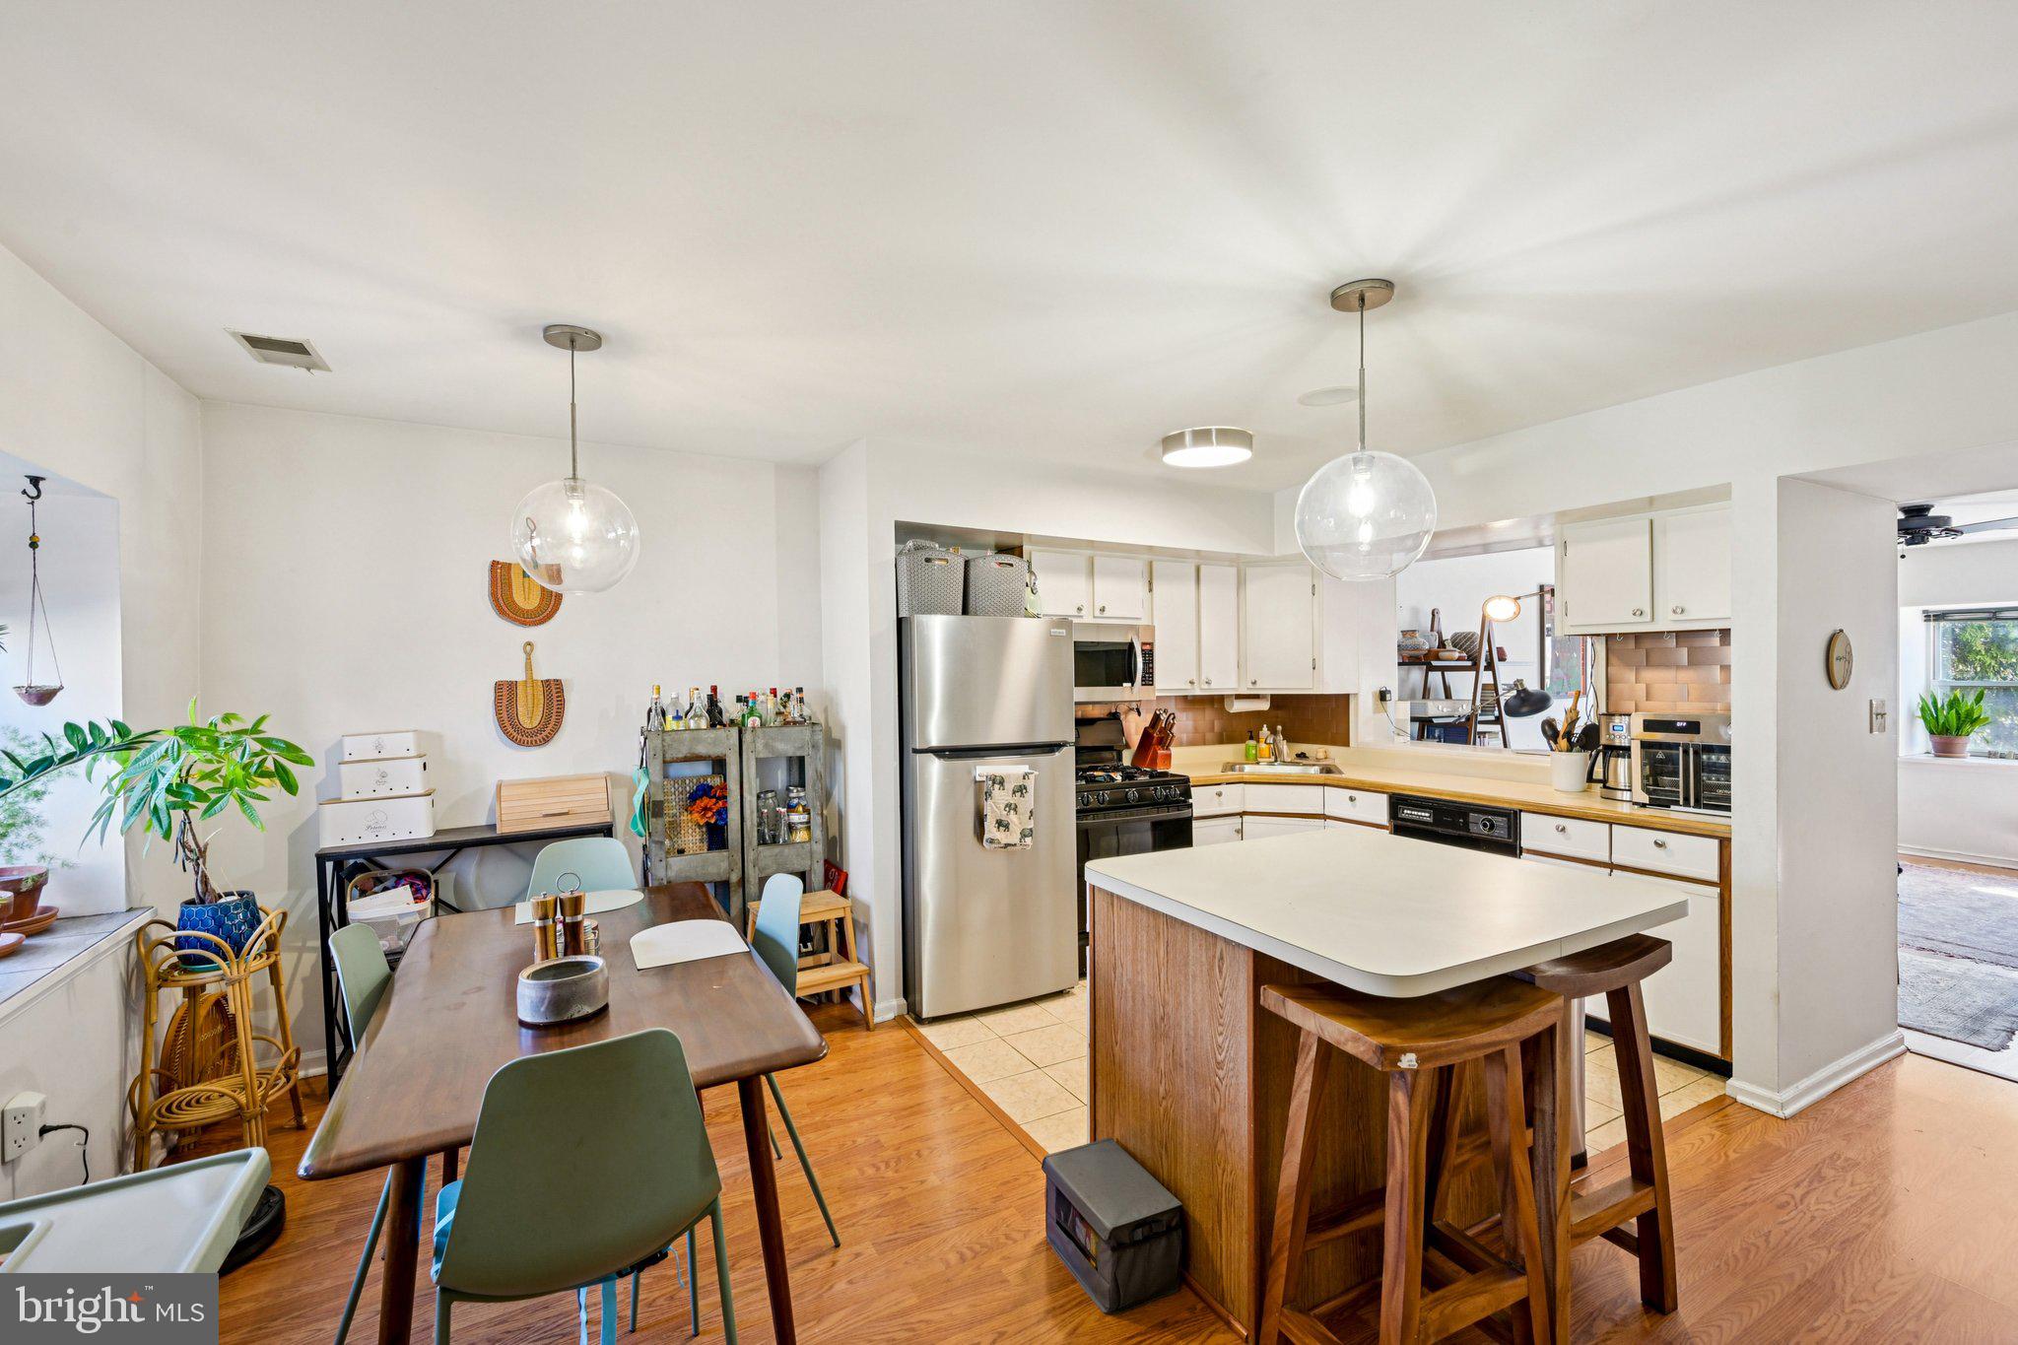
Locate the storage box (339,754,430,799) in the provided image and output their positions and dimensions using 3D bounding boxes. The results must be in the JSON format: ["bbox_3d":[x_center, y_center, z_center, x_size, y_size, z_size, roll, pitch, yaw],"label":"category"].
[{"bbox_3d":[-2.285,0.382,3.094,0.250,0.140,0.170,0,0,-28],"label":"storage box"}]

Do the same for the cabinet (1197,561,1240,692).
[{"bbox_3d":[1.120,-0.245,4.898,0.310,0.730,0.310,-1,0,-28],"label":"cabinet"}]

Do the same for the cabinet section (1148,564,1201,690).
[{"bbox_3d":[0.851,-0.251,4.731,0.322,0.715,0.312,0,0,-29],"label":"cabinet section"}]

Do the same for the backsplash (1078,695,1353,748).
[{"bbox_3d":[1.114,0.284,4.812,1.750,0.310,0.540,0,0,-28],"label":"backsplash"}]

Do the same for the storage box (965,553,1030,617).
[{"bbox_3d":[-0.114,-0.382,3.864,0.295,0.290,0.330,-1,0,-28],"label":"storage box"}]

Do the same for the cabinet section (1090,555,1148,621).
[{"bbox_3d":[0.505,-0.444,4.543,0.352,0.332,0.312,0,0,-29],"label":"cabinet section"}]

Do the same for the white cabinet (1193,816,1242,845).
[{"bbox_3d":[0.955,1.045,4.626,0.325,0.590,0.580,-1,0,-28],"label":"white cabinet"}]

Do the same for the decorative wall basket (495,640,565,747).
[{"bbox_3d":[-1.935,0.090,3.404,0.250,0.430,0.030,0,0,-28],"label":"decorative wall basket"}]

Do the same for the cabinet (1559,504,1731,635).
[{"bbox_3d":[2.696,-0.405,3.436,0.320,0.475,0.720,0,0,-28],"label":"cabinet"}]

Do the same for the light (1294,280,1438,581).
[{"bbox_3d":[0.908,-0.610,2.149,0.336,0.720,0.336,-1,0,-28],"label":"light"}]

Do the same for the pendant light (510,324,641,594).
[{"bbox_3d":[-1.223,-0.595,2.373,0.320,0.743,0.320,0,0,-28],"label":"pendant light"}]

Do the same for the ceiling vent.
[{"bbox_3d":[-2.174,-0.955,2.517,0.190,0.020,0.290,0,0,-28],"label":"ceiling vent"}]

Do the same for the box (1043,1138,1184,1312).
[{"bbox_3d":[0.254,1.351,2.069,0.200,0.205,0.300,0,0,-28],"label":"box"}]

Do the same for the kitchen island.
[{"bbox_3d":[0.917,0.993,2.190,1.100,0.915,1.050,0,0,-26],"label":"kitchen island"}]

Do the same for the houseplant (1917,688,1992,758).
[{"bbox_3d":[7.082,0.378,6.300,0.380,0.520,0.380,-1,0,-28],"label":"houseplant"}]

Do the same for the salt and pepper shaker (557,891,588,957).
[{"bbox_3d":[-1.030,0.611,1.977,0.060,0.205,0.060,0,0,-28],"label":"salt and pepper shaker"}]

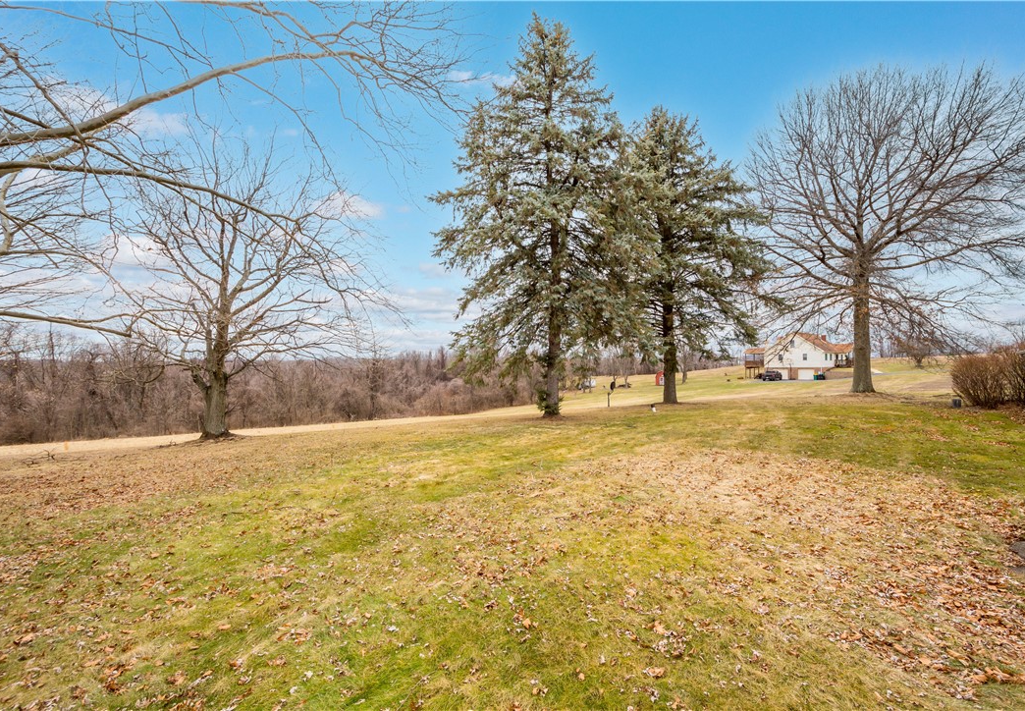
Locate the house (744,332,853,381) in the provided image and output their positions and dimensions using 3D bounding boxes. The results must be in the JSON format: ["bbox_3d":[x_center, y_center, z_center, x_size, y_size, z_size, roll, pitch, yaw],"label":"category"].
[{"bbox_3d":[59.600,0.160,91.400,15.500,9.100,17.000,0,0,43],"label":"house"}]

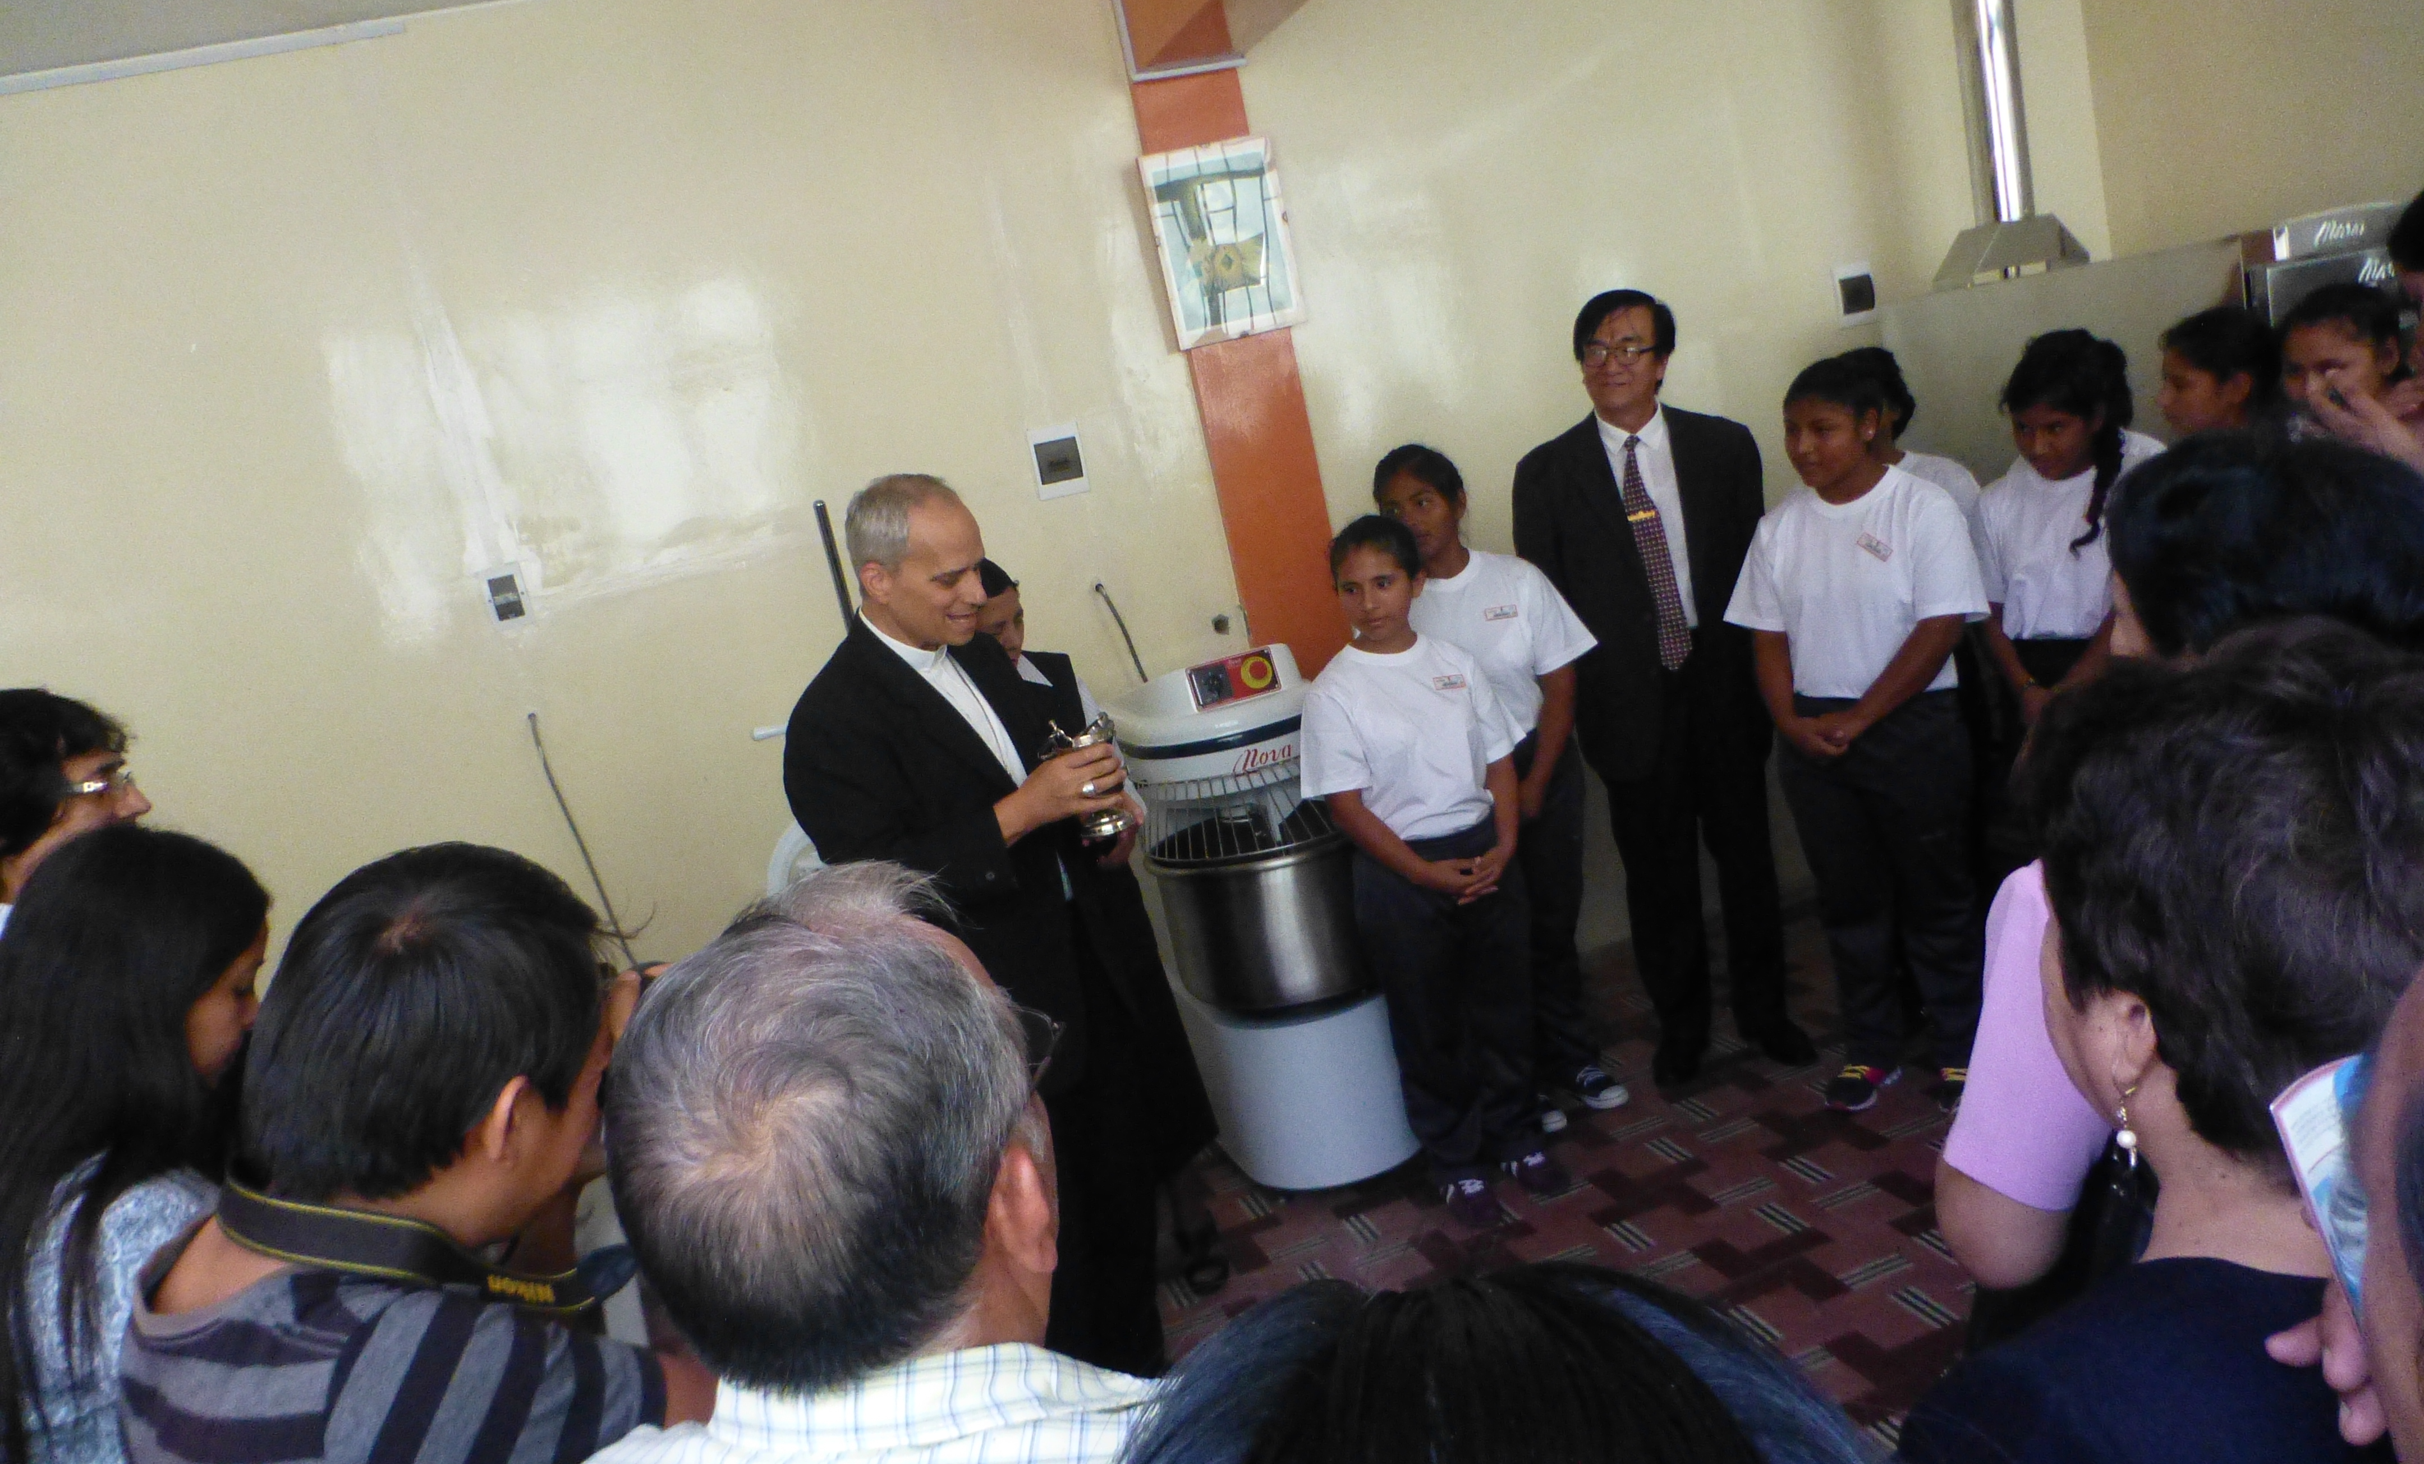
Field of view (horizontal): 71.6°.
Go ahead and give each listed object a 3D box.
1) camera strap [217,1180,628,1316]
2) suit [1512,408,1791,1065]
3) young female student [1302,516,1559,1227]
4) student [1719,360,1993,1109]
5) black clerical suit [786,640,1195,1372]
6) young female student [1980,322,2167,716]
[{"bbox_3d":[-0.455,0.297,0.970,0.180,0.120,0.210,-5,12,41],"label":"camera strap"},{"bbox_3d":[1.035,0.020,3.720,0.530,1.410,0.310,-9,9,19],"label":"suit"},{"bbox_3d":[0.440,0.270,3.290,0.410,1.390,0.290,-14,9,-8],"label":"young female student"},{"bbox_3d":[1.320,0.006,3.390,0.470,1.500,0.310,-5,12,41],"label":"student"},{"bbox_3d":[-0.330,0.466,2.730,0.390,1.370,0.480,-6,11,38],"label":"black clerical suit"},{"bbox_3d":[1.950,-0.170,3.740,0.300,1.450,0.440,-20,12,-41],"label":"young female student"}]

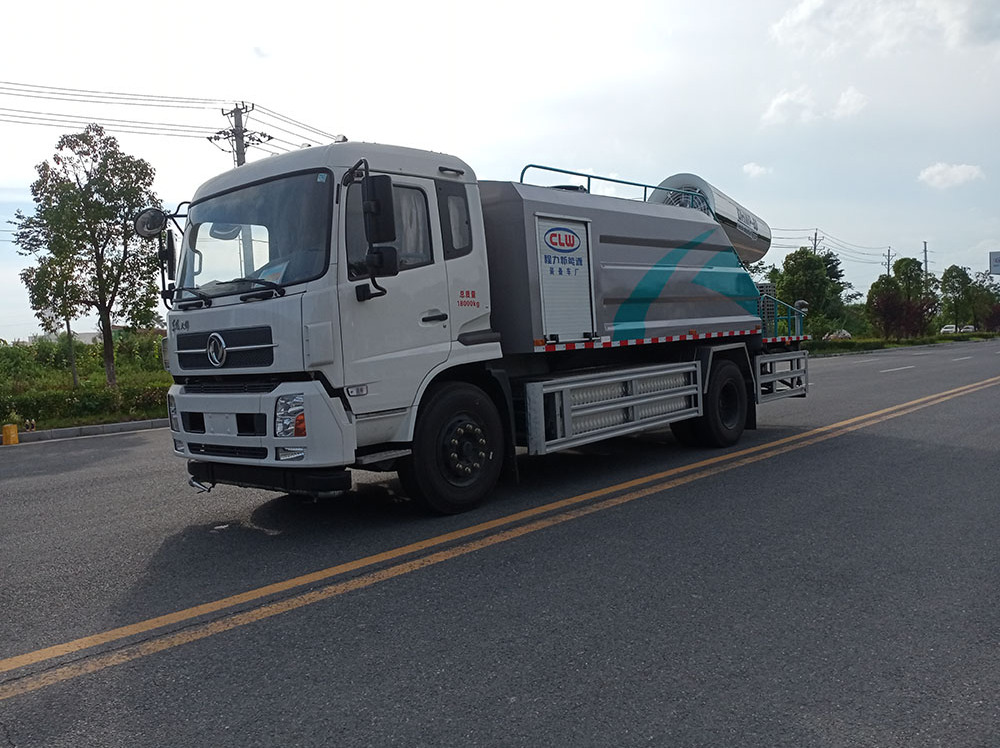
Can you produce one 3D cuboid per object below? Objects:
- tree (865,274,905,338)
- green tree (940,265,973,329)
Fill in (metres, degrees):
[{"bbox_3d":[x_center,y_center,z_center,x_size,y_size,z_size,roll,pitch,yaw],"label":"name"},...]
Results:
[{"bbox_3d":[30.410,-5.019,63.774,3.154,5.798,3.154,-3,2,0],"label":"tree"},{"bbox_3d":[46.892,-7.259,82.883,3.381,7.700,3.381,-3,2,0],"label":"green tree"}]

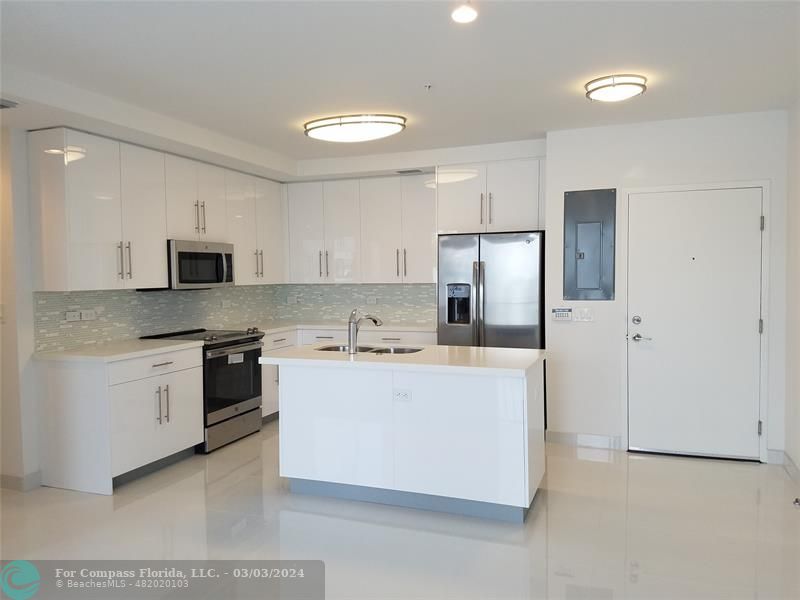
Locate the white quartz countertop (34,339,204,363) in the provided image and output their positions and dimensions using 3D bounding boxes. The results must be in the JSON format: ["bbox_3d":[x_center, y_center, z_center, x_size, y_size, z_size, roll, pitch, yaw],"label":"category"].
[{"bbox_3d":[-2.020,0.365,4.423,0.650,0.036,0.949,0,2,21],"label":"white quartz countertop"}]

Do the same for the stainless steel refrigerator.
[{"bbox_3d":[0.891,0.293,5.599,0.905,1.775,0.790,0,2,21],"label":"stainless steel refrigerator"}]

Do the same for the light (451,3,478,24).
[{"bbox_3d":[0.290,-1.271,2.681,0.132,0.045,0.132,-1,2,0],"label":"light"}]

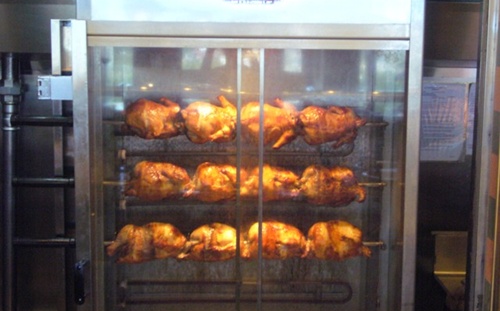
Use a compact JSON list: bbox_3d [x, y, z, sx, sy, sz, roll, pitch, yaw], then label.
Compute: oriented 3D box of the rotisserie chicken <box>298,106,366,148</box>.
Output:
[{"bbox_3d":[0.274,-0.096,2.785,0.219,0.135,0.150,0,8,-2],"label":"rotisserie chicken"}]

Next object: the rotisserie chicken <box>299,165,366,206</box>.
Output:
[{"bbox_3d":[0.279,0.101,2.811,0.218,0.130,0.140,0,8,-2],"label":"rotisserie chicken"}]

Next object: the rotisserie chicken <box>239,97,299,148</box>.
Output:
[{"bbox_3d":[0.065,-0.106,2.776,0.186,0.154,0.150,0,8,-2],"label":"rotisserie chicken"}]

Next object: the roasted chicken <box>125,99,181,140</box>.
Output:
[{"bbox_3d":[-0.318,-0.120,2.760,0.185,0.125,0.150,0,8,-2],"label":"roasted chicken"}]

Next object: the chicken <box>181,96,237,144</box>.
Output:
[{"bbox_3d":[-0.138,-0.120,2.880,0.200,0.165,0.155,0,7,-2],"label":"chicken"}]

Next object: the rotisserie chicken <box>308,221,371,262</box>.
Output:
[{"bbox_3d":[0.300,0.288,2.837,0.217,0.125,0.140,0,8,-2],"label":"rotisserie chicken"}]

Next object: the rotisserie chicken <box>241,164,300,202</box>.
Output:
[{"bbox_3d":[0.069,0.092,2.803,0.194,0.120,0.140,0,8,-2],"label":"rotisserie chicken"}]

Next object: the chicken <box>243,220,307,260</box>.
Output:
[{"bbox_3d":[0.083,0.287,2.829,0.210,0.124,0.140,0,8,-2],"label":"chicken"}]

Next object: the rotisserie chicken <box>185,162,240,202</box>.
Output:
[{"bbox_3d":[-0.120,0.090,2.796,0.191,0.123,0.140,0,8,-2],"label":"rotisserie chicken"}]

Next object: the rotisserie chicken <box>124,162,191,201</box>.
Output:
[{"bbox_3d":[-0.304,0.085,2.788,0.207,0.126,0.140,0,8,-2],"label":"rotisserie chicken"}]

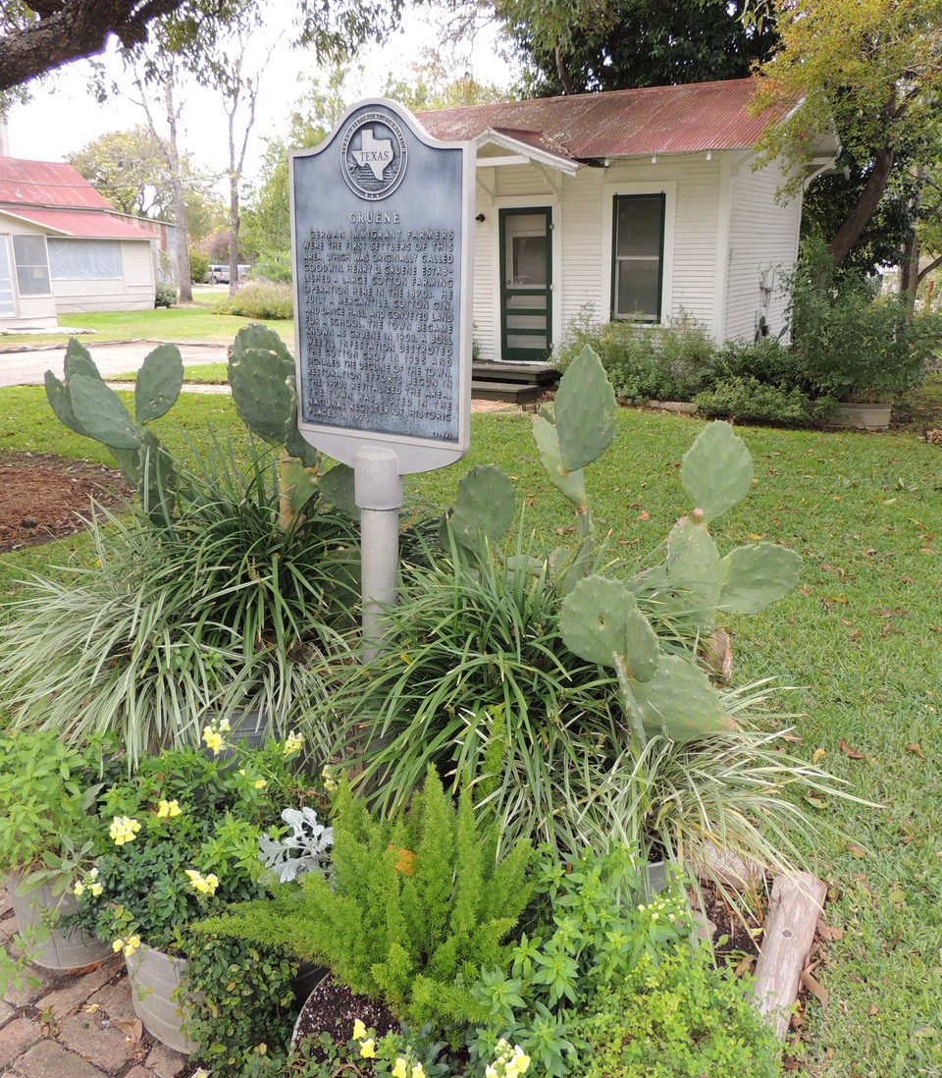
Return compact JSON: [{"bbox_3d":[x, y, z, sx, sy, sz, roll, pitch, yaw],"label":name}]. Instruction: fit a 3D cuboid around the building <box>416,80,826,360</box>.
[{"bbox_3d":[1.683,-4.600,13.370,6.600,4.030,5.150,11,21,30],"label":"building"}]

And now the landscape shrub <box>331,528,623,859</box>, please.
[{"bbox_3d":[0.023,0.412,2.679,0.870,0.740,0.860,0,18,0],"label":"landscape shrub"}]

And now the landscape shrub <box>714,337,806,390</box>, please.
[{"bbox_3d":[3.514,-2.104,10.626,1.100,0.800,0.950,5,19,17],"label":"landscape shrub"}]

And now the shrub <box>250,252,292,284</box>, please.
[{"bbox_3d":[-8.299,-10.986,36.372,2.100,1.800,1.900,-4,18,-12],"label":"shrub"}]

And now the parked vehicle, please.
[{"bbox_3d":[-23.672,-25.501,84.203,1.950,1.800,4.800,-15,23,-38],"label":"parked vehicle"}]

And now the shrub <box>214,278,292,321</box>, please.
[{"bbox_3d":[-6.431,-7.230,26.240,2.500,1.150,1.800,-4,18,-13],"label":"shrub"}]

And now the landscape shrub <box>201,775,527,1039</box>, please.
[{"bbox_3d":[-0.196,0.675,1.712,0.620,0.480,0.480,-3,18,-8],"label":"landscape shrub"}]

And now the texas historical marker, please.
[{"bbox_3d":[-0.302,-0.810,2.905,0.680,1.187,0.060,10,18,27],"label":"texas historical marker"}]

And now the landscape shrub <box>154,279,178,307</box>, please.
[{"bbox_3d":[-10.983,-8.806,31.293,0.880,0.970,0.850,-6,19,-18],"label":"landscape shrub"}]

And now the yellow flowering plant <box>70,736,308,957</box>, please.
[{"bbox_3d":[-0.643,0.673,1.984,0.550,0.420,0.500,-7,19,-20],"label":"yellow flowering plant"}]

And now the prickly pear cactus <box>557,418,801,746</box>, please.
[{"bbox_3d":[0.663,0.169,2.769,0.740,1.050,0.620,4,19,14],"label":"prickly pear cactus"}]

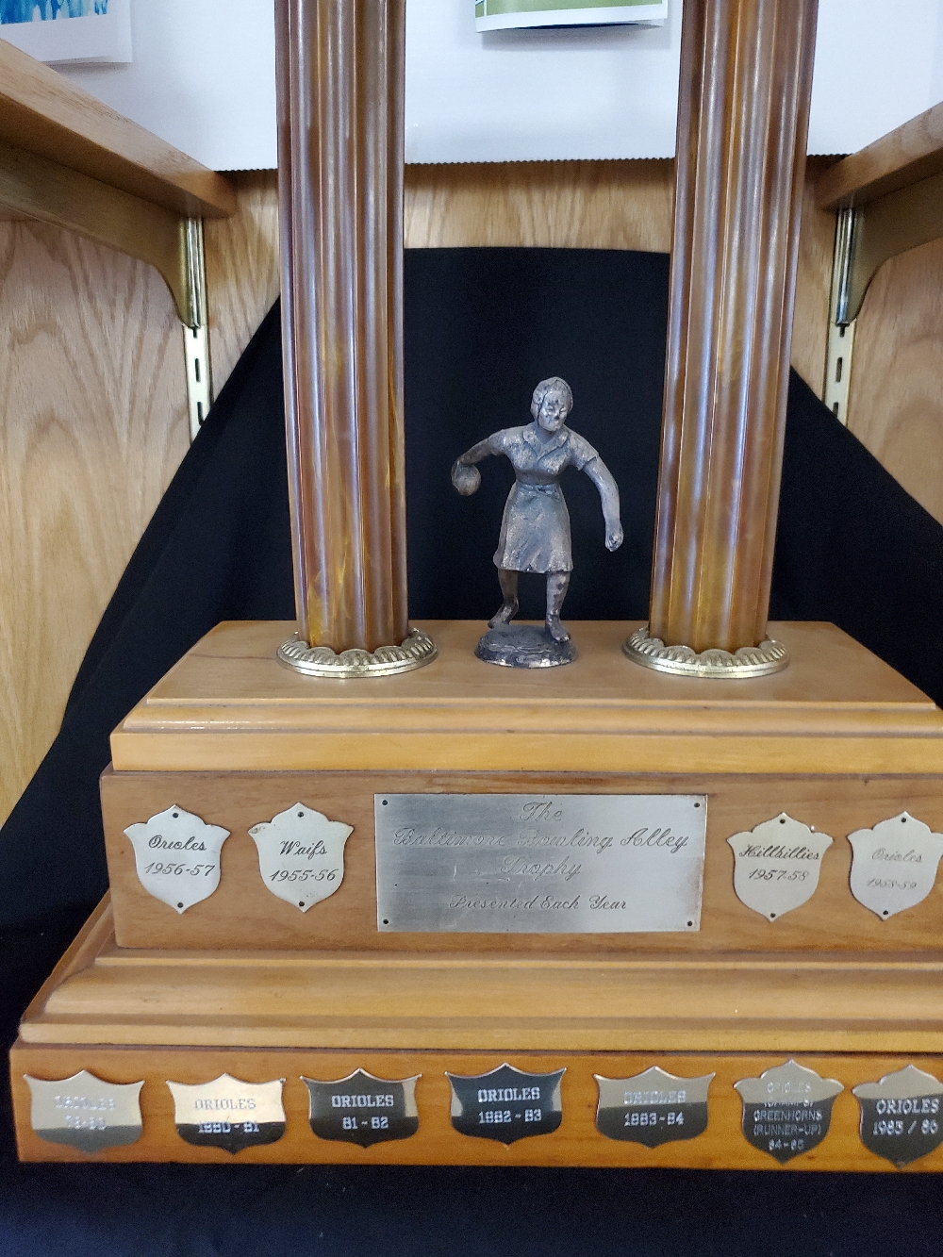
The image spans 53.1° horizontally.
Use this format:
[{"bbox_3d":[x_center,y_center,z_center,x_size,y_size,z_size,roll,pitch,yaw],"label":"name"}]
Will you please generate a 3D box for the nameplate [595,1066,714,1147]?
[{"bbox_3d":[0.066,0.174,0.342,0.043,0.035,0.002,0,14,0],"label":"nameplate"}]

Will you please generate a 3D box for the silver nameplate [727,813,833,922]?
[{"bbox_3d":[0.114,0.090,0.351,0.039,0.045,0.002,0,14,0],"label":"silver nameplate"}]

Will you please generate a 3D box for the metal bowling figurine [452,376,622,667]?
[{"bbox_3d":[0.027,-0.045,0.399,0.068,0.118,0.054,-2,14,-9],"label":"metal bowling figurine"}]

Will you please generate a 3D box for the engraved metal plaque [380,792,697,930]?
[{"bbox_3d":[0.026,0.088,0.352,0.123,0.057,0.002,0,14,0],"label":"engraved metal plaque"}]

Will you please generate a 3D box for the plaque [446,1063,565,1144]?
[{"bbox_3d":[0.012,0.173,0.342,0.043,0.036,0.002,0,14,0],"label":"plaque"}]

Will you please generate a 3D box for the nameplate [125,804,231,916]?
[{"bbox_3d":[-0.109,0.087,0.353,0.040,0.045,0.002,0,14,0],"label":"nameplate"}]

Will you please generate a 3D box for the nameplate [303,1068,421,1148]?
[{"bbox_3d":[-0.040,0.175,0.343,0.044,0.035,0.002,0,14,0],"label":"nameplate"}]

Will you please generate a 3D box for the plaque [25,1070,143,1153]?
[{"bbox_3d":[-0.140,0.177,0.345,0.044,0.036,0.002,0,14,0],"label":"plaque"}]

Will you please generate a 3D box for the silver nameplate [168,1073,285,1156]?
[{"bbox_3d":[-0.089,0.178,0.344,0.043,0.036,0.002,0,14,0],"label":"silver nameplate"}]

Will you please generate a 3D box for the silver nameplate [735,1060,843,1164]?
[{"bbox_3d":[0.115,0.176,0.342,0.040,0.045,0.002,0,14,0],"label":"silver nameplate"}]

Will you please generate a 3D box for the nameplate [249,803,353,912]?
[{"bbox_3d":[-0.063,0.086,0.352,0.039,0.045,0.002,0,14,0],"label":"nameplate"}]

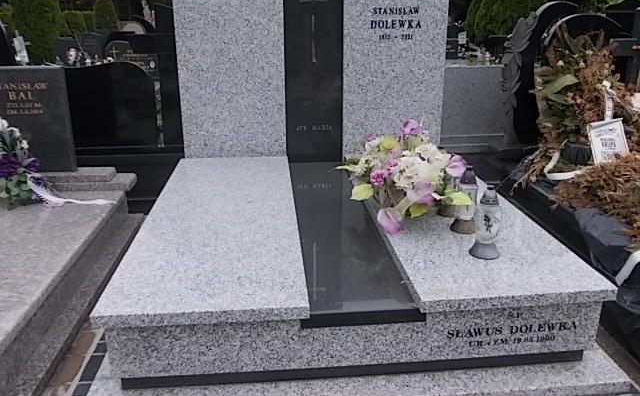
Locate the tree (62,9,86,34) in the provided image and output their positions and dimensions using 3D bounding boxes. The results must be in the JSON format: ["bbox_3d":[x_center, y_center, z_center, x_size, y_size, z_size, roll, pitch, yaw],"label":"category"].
[{"bbox_3d":[-6.885,-4.070,14.868,0.800,2.480,0.800,-2,16,-5],"label":"tree"}]

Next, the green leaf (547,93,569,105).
[{"bbox_3d":[1.589,-0.666,3.465,0.140,0.060,0.070,-2,16,-5],"label":"green leaf"}]

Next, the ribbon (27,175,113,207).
[{"bbox_3d":[-1.664,-0.059,3.466,0.535,0.200,0.180,-2,16,-5],"label":"ribbon"}]

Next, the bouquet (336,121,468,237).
[{"bbox_3d":[0.406,-0.150,2.531,0.580,0.424,0.500,-2,16,-5],"label":"bouquet"}]

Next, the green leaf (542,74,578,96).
[{"bbox_3d":[1.599,-0.748,3.443,0.240,0.140,0.100,-2,16,-5],"label":"green leaf"}]

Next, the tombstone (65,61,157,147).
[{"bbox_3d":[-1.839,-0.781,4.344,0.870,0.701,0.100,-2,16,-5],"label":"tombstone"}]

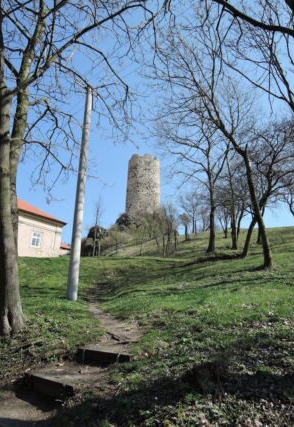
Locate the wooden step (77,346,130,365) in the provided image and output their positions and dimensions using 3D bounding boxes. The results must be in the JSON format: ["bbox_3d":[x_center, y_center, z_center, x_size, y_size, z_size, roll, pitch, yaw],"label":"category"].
[{"bbox_3d":[-0.790,2.648,5.500,1.200,0.200,0.130,-8,-17,29],"label":"wooden step"}]

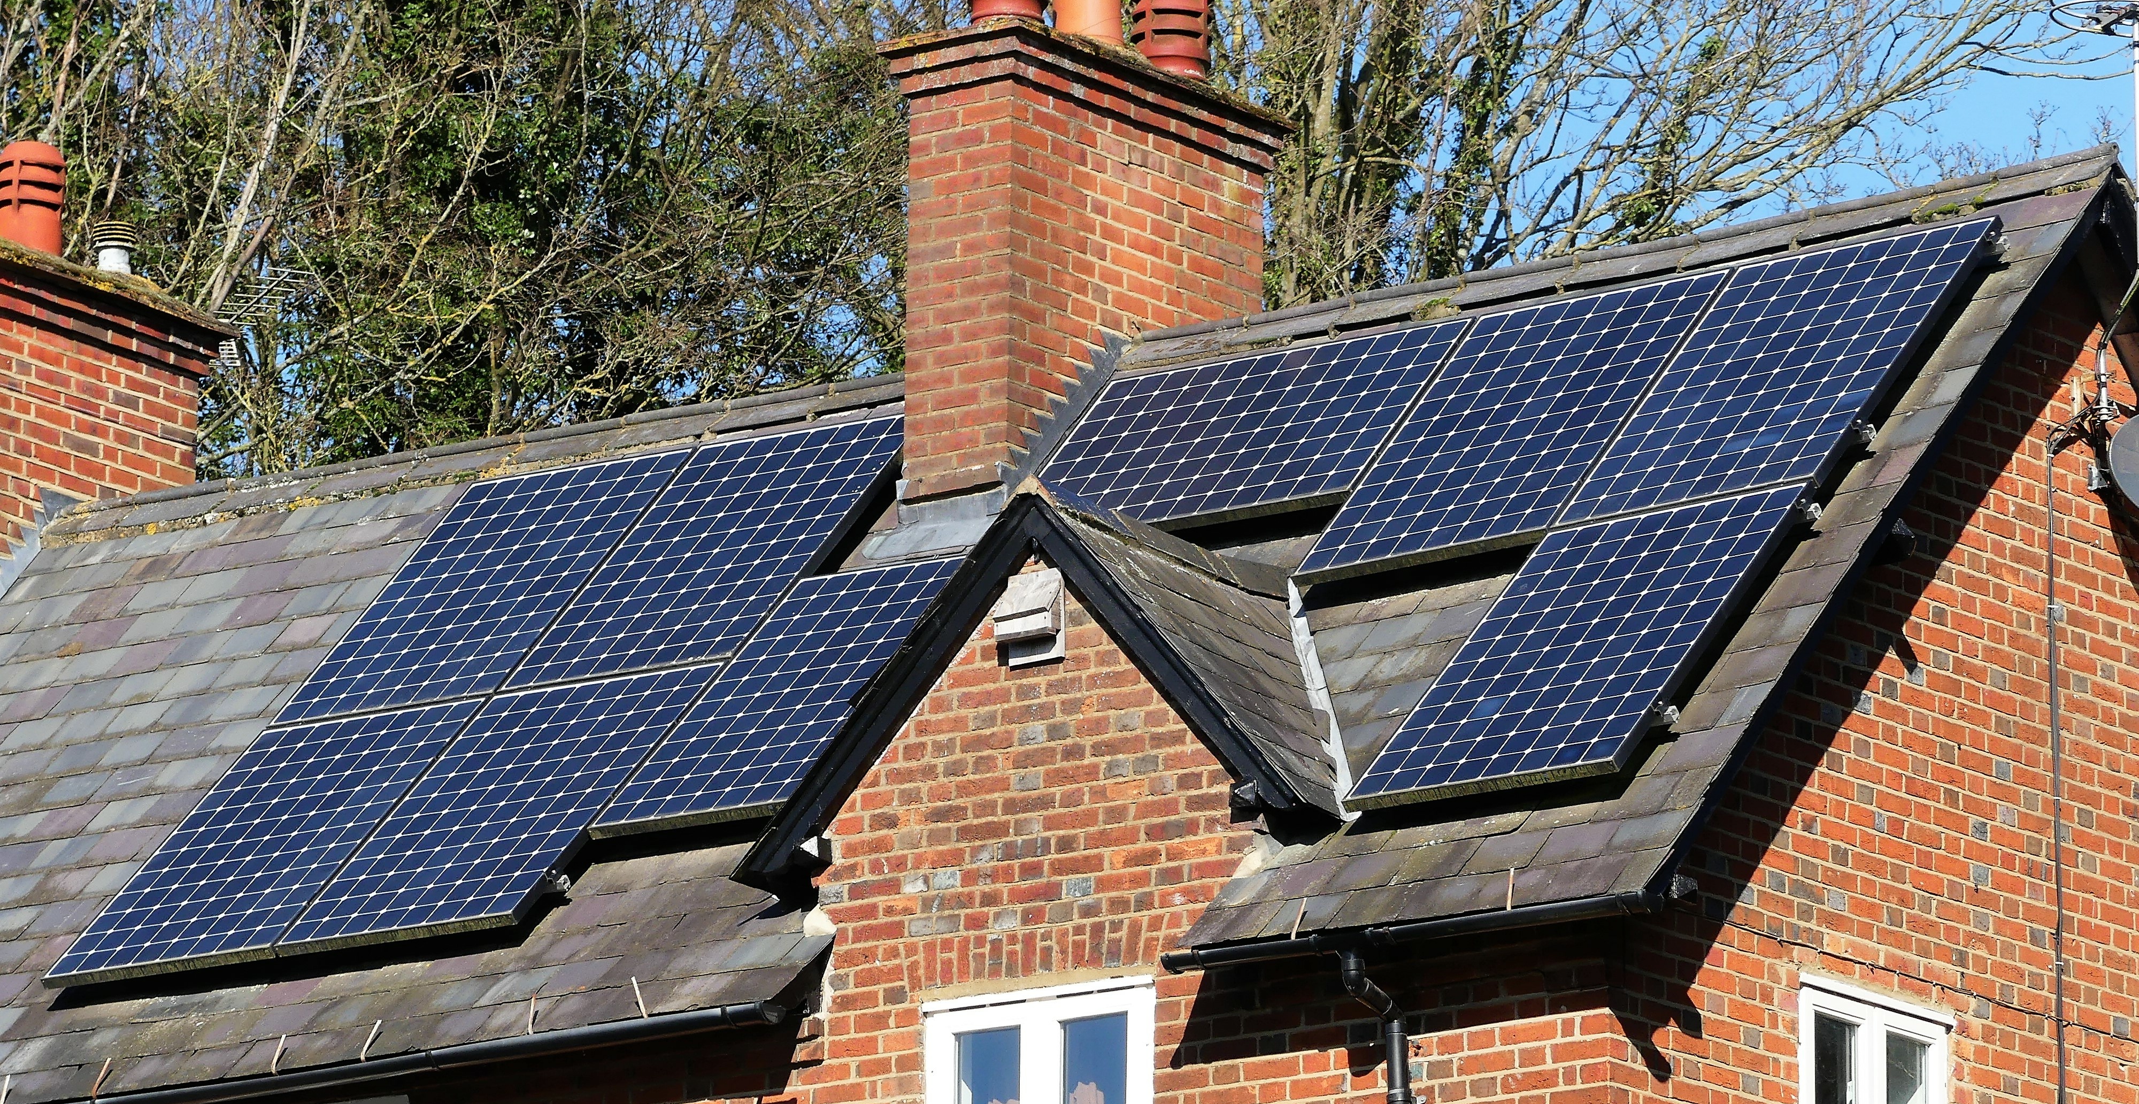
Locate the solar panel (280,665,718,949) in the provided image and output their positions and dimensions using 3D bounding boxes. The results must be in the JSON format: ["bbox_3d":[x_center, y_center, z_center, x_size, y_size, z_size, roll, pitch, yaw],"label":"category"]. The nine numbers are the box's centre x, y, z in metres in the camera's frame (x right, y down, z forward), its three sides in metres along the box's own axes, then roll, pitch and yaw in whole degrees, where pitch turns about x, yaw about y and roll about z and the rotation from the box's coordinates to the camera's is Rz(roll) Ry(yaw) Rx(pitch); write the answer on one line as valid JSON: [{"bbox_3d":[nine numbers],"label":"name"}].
[{"bbox_3d":[-1.933,0.879,37.689,1.046,1.559,0.046,-9,-61,36],"label":"solar panel"}]

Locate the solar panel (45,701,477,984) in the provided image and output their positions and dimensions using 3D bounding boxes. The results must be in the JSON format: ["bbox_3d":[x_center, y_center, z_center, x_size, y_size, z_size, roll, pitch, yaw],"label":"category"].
[{"bbox_3d":[-2.786,1.012,38.312,1.046,1.559,0.046,-9,-61,36],"label":"solar panel"}]

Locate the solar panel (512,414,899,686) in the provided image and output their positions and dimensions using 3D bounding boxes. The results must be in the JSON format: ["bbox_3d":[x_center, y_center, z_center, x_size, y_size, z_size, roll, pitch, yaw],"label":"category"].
[{"bbox_3d":[-1.233,0.012,38.682,1.046,1.559,0.046,-9,-61,36],"label":"solar panel"}]

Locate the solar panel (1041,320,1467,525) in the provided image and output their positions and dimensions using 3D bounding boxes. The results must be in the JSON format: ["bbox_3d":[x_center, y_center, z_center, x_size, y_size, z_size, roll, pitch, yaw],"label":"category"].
[{"bbox_3d":[0.549,-0.382,37.578,1.559,1.046,0.046,-9,-61,36],"label":"solar panel"}]

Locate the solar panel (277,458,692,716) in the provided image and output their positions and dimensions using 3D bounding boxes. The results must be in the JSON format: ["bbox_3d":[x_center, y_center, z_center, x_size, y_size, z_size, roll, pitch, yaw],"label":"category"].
[{"bbox_3d":[-2.093,0.142,39.406,1.046,1.559,0.046,-9,-61,36],"label":"solar panel"}]

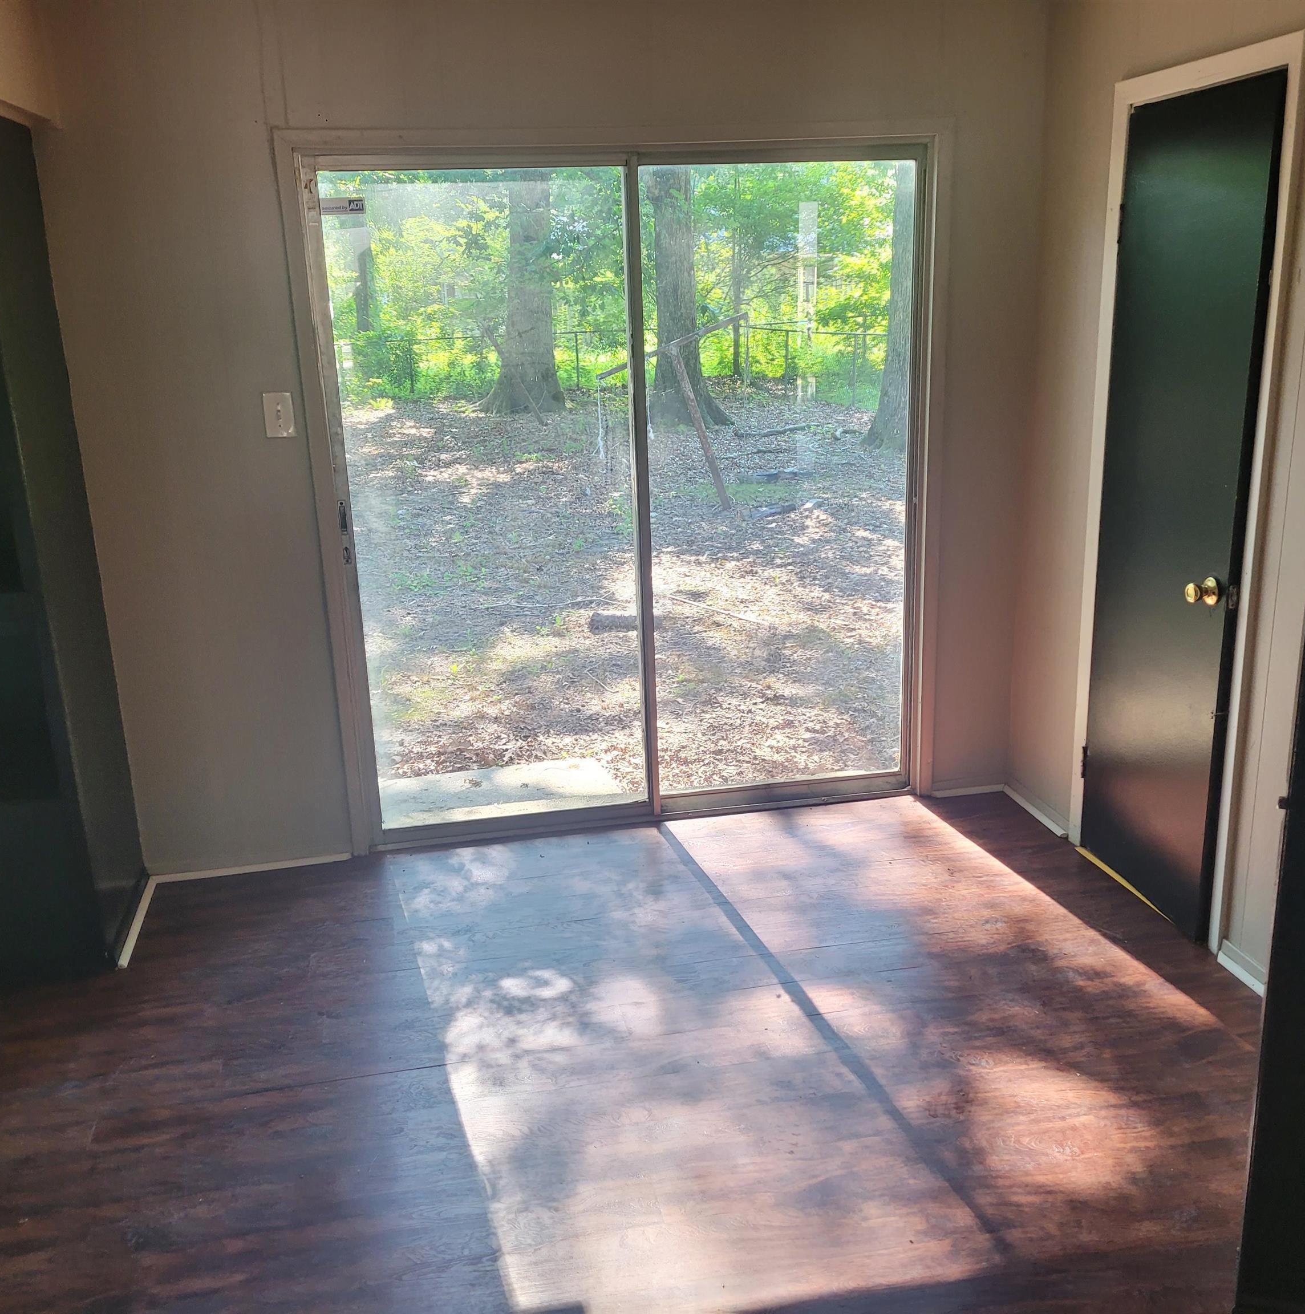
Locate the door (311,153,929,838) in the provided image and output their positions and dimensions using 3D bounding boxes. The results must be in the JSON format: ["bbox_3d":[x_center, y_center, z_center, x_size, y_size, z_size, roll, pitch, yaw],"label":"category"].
[{"bbox_3d":[-0.034,-0.473,3.901,1.879,2.054,0.100,-5,17,-11],"label":"door"}]

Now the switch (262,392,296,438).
[{"bbox_3d":[-1.018,-0.658,3.593,0.073,0.117,0.010,-5,17,-11],"label":"switch"}]

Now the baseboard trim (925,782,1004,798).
[{"bbox_3d":[1.044,0.438,4.350,0.254,0.022,0.016,-5,17,-11],"label":"baseboard trim"}]

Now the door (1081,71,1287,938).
[{"bbox_3d":[1.293,-0.328,3.303,0.038,2.020,0.605,-4,16,-8],"label":"door"}]

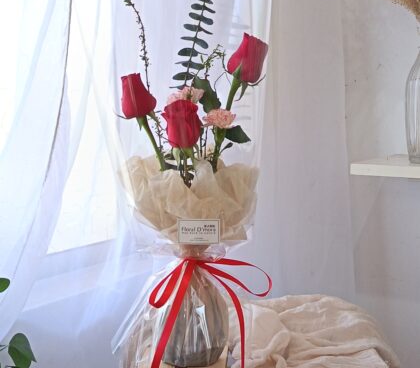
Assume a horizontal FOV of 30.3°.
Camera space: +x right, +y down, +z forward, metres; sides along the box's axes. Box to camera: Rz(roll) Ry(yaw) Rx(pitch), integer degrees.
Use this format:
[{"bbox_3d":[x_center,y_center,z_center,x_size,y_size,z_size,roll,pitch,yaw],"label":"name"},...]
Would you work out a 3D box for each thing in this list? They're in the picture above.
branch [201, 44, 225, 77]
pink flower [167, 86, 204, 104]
[{"bbox_3d":[0.003,-0.156,0.980,0.030,0.040,0.025,0,6,0],"label":"branch"},{"bbox_3d":[-0.031,-0.110,0.985,0.046,0.028,0.044,0,6,0],"label":"pink flower"}]

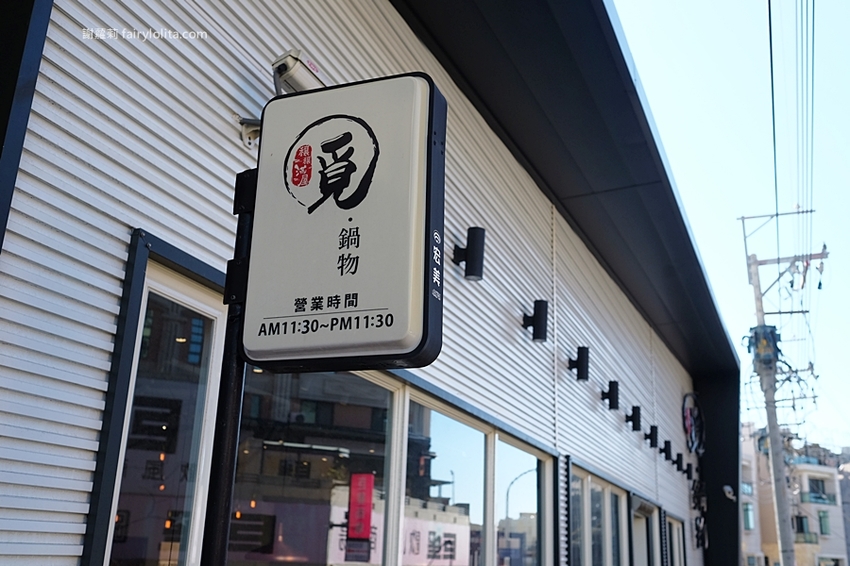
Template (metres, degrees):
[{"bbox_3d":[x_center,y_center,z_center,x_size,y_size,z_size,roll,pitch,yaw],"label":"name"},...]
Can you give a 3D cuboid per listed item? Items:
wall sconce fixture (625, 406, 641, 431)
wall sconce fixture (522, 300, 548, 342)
[{"bbox_3d":[2.636,1.715,10.420,0.174,0.300,0.100,-6,-21,22],"label":"wall sconce fixture"},{"bbox_3d":[0.864,0.297,6.432,0.174,0.300,0.100,-6,-21,22],"label":"wall sconce fixture"}]

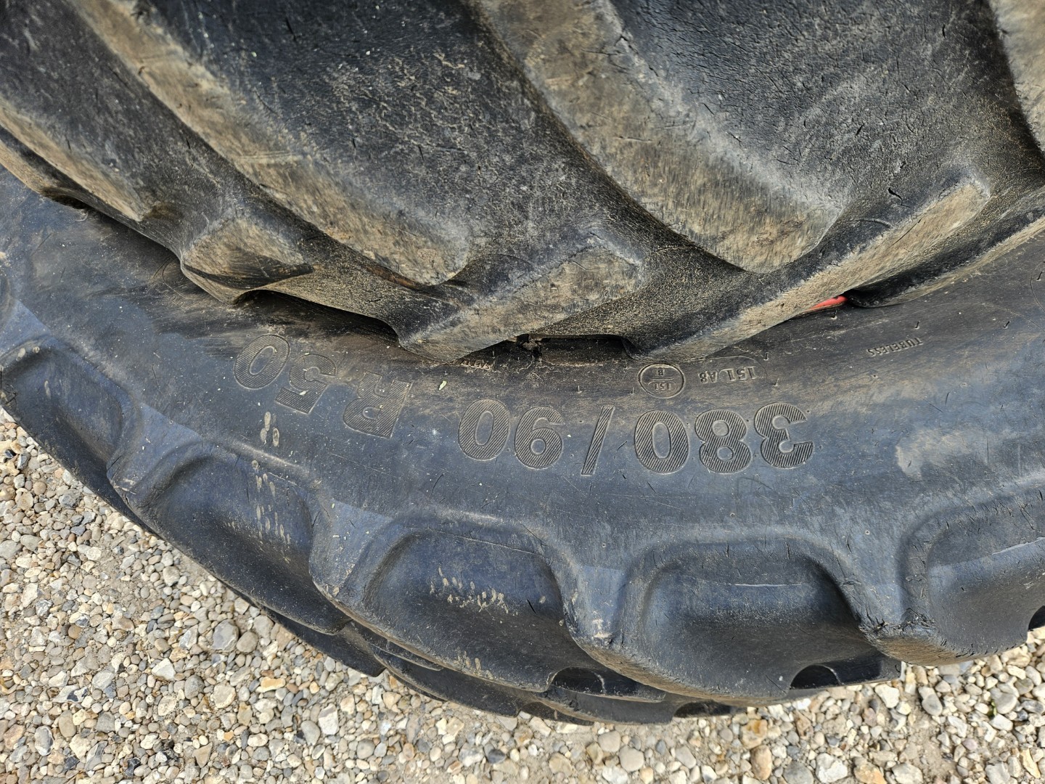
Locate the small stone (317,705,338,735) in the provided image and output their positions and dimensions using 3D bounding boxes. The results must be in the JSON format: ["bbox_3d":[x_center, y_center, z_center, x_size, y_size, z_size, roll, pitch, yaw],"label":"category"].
[{"bbox_3d":[-0.334,0.563,1.191,0.032,0.022,0.046,-10,70,3],"label":"small stone"}]

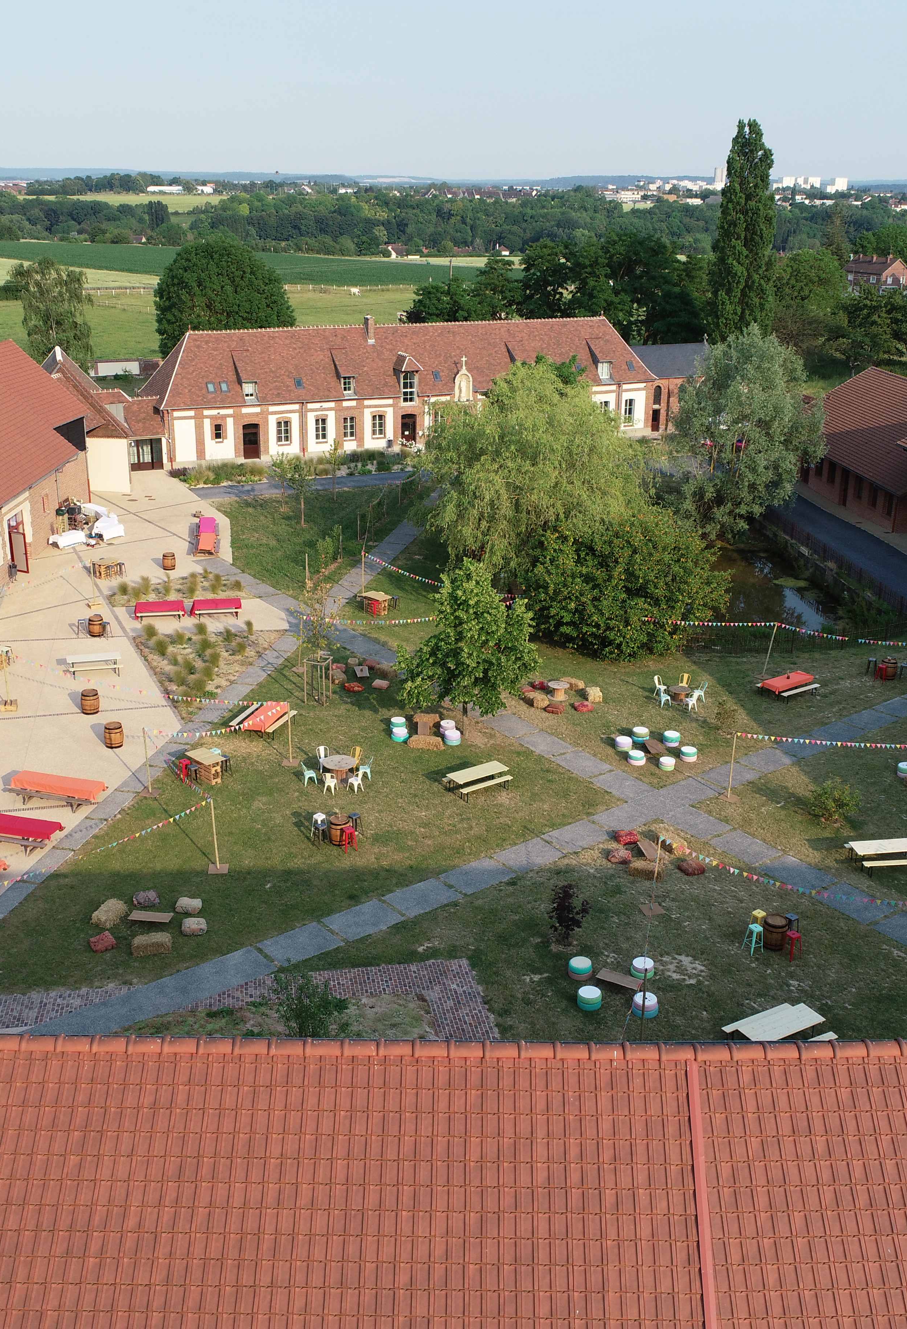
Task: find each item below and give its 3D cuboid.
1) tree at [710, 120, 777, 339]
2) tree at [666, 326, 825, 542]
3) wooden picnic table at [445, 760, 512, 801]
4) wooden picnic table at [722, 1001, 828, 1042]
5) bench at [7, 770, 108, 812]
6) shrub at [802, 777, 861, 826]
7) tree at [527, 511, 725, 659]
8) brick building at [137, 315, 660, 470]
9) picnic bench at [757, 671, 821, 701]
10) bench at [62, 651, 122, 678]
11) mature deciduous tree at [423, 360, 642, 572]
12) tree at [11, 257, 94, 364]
[{"bbox_3d":[28.874,-40.557,132.107,6.200,24.800,6.200,4,21,11],"label":"tree"},{"bbox_3d":[17.576,-14.350,79.987,9.800,11.700,9.400,5,21,12],"label":"tree"},{"bbox_3d":[0.898,4.199,47.447,2.200,0.770,1.370,-14,25,-34],"label":"wooden picnic table"},{"bbox_3d":[7.933,9.116,32.463,2.120,0.750,1.600,-11,23,-27],"label":"wooden picnic table"},{"bbox_3d":[-13.680,4.418,46.165,3.170,0.770,1.380,6,21,15],"label":"bench"},{"bbox_3d":[12.560,4.516,44.013,1.650,1.380,1.550,7,21,16],"label":"shrub"},{"bbox_3d":[7.949,-4.331,61.108,9.300,6.000,8.300,3,21,7],"label":"tree"},{"bbox_3d":[-3.734,-23.599,109.533,42.700,9.700,9.300,-8,22,-22],"label":"brick building"},{"bbox_3d":[14.076,0.995,55.883,2.250,0.770,1.620,-14,25,-34],"label":"picnic bench"},{"bbox_3d":[-15.605,0.062,57.928,2.250,0.770,1.550,-7,21,-18],"label":"bench"},{"bbox_3d":[4.158,-9.786,69.094,11.300,12.000,11.000,2,20,3],"label":"mature deciduous tree"},{"bbox_3d":[-37.399,-31.164,123.988,7.500,13.300,7.300,-5,21,-15],"label":"tree"}]

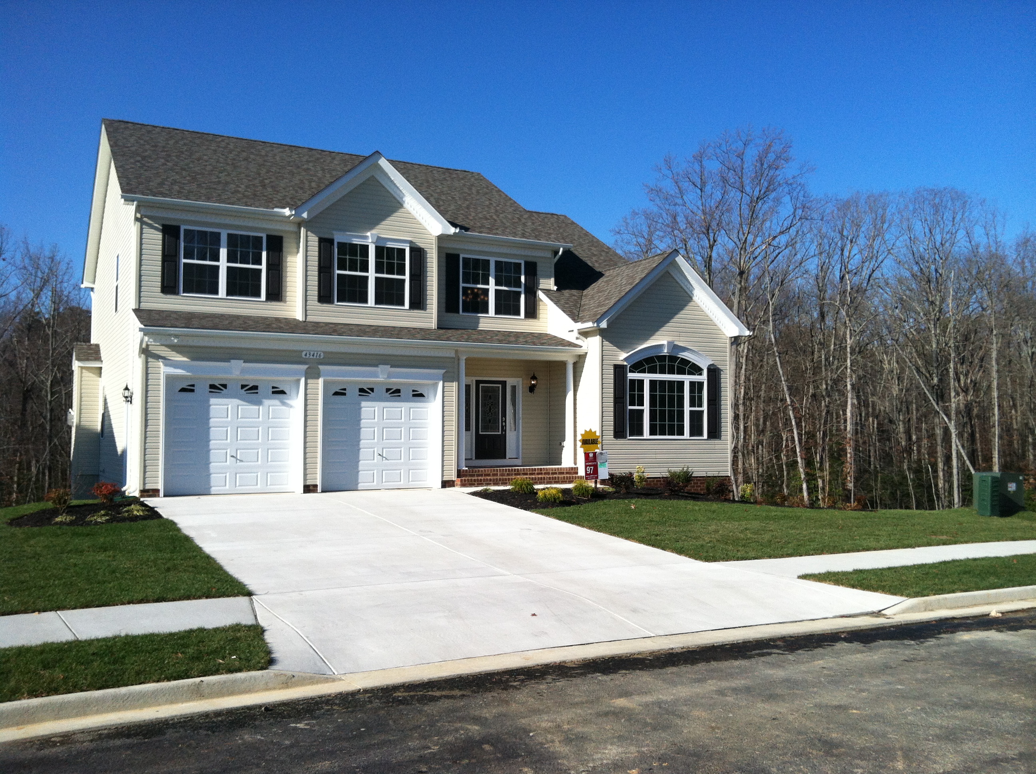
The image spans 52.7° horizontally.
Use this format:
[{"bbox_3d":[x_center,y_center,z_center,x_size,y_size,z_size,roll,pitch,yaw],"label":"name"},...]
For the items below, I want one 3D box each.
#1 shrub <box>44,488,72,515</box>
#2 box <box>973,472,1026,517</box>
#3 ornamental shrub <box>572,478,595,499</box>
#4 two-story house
[{"bbox_3d":[-7.954,1.979,18.079,0.457,0.457,0.457,2,-3,-26],"label":"shrub"},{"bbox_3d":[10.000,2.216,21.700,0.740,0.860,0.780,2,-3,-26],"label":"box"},{"bbox_3d":[1.391,2.155,22.321,0.464,0.406,0.464,0,-3,0],"label":"ornamental shrub"},{"bbox_3d":[-4.192,-2.034,29.135,14.342,9.676,15.352,2,-3,-26],"label":"two-story house"}]

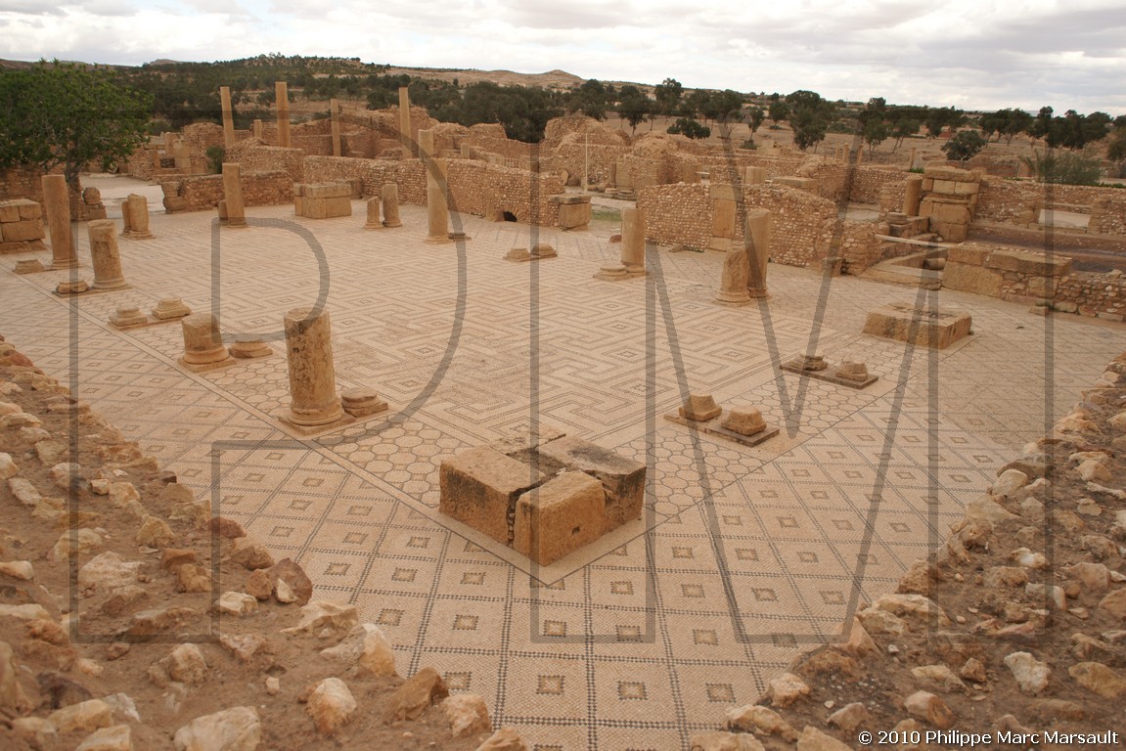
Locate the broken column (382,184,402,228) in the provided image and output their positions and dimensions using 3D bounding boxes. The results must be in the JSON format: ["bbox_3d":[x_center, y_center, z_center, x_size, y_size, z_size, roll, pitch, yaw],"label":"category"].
[{"bbox_3d":[-5.267,-5.198,22.907,0.570,1.250,0.570,18,26,41],"label":"broken column"}]

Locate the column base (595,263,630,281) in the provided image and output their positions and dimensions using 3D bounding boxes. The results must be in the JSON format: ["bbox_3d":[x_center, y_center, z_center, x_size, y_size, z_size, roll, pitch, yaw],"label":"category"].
[{"bbox_3d":[1.060,-2.235,16.005,0.570,0.230,0.570,18,26,41],"label":"column base"}]

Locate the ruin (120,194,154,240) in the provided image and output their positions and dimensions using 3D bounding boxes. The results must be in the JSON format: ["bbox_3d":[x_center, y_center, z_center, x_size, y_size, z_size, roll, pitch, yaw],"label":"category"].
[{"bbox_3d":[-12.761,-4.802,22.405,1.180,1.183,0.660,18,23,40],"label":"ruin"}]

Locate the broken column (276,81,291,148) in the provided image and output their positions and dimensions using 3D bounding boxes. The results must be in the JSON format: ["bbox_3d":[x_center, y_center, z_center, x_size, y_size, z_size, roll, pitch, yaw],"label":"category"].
[{"bbox_3d":[-12.220,-10.510,33.110,0.560,4.500,0.560,18,24,39],"label":"broken column"}]

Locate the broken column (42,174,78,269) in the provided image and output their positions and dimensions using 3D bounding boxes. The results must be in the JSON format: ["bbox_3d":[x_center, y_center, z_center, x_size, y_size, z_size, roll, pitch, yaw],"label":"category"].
[{"bbox_3d":[-11.145,-3.433,16.577,0.670,1.885,0.670,18,24,39],"label":"broken column"}]

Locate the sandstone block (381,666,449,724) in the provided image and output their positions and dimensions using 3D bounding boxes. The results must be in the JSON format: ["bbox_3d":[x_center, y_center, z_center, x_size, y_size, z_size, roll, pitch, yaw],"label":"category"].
[{"bbox_3d":[-0.429,0.932,2.196,0.199,0.130,0.157,-4,20,-13],"label":"sandstone block"}]

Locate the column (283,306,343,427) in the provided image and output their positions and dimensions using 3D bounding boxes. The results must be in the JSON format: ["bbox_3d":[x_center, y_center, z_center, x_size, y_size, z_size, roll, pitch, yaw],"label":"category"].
[{"bbox_3d":[-2.788,-0.128,8.312,0.570,1.170,0.570,18,25,41],"label":"column"}]

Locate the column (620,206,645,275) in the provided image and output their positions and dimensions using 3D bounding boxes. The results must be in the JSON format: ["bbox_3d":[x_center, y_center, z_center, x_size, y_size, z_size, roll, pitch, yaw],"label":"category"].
[{"bbox_3d":[1.588,-2.985,16.728,0.600,1.420,0.600,1,19,0],"label":"column"}]

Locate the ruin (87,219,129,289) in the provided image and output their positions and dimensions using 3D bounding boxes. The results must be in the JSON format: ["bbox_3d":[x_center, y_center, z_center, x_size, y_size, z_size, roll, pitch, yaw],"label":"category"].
[{"bbox_3d":[-9.325,-2.480,15.316,0.620,1.322,0.620,18,23,40],"label":"ruin"}]

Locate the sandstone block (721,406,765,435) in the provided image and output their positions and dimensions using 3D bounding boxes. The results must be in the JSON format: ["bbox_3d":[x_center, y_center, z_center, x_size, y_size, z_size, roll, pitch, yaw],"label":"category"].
[{"bbox_3d":[1.967,0.463,8.126,0.390,0.190,0.360,18,26,41],"label":"sandstone block"}]

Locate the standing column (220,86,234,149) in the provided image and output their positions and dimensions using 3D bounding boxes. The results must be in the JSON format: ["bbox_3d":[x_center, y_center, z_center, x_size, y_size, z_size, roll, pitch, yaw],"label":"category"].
[{"bbox_3d":[-19.412,-14.338,43.710,0.560,4.500,0.560,18,24,39],"label":"standing column"}]

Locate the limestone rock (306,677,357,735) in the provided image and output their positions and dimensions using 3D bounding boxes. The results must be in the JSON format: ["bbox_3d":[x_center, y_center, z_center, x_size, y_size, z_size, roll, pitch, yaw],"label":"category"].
[{"bbox_3d":[-0.660,0.946,2.148,0.132,0.135,0.145,-7,20,-20],"label":"limestone rock"}]

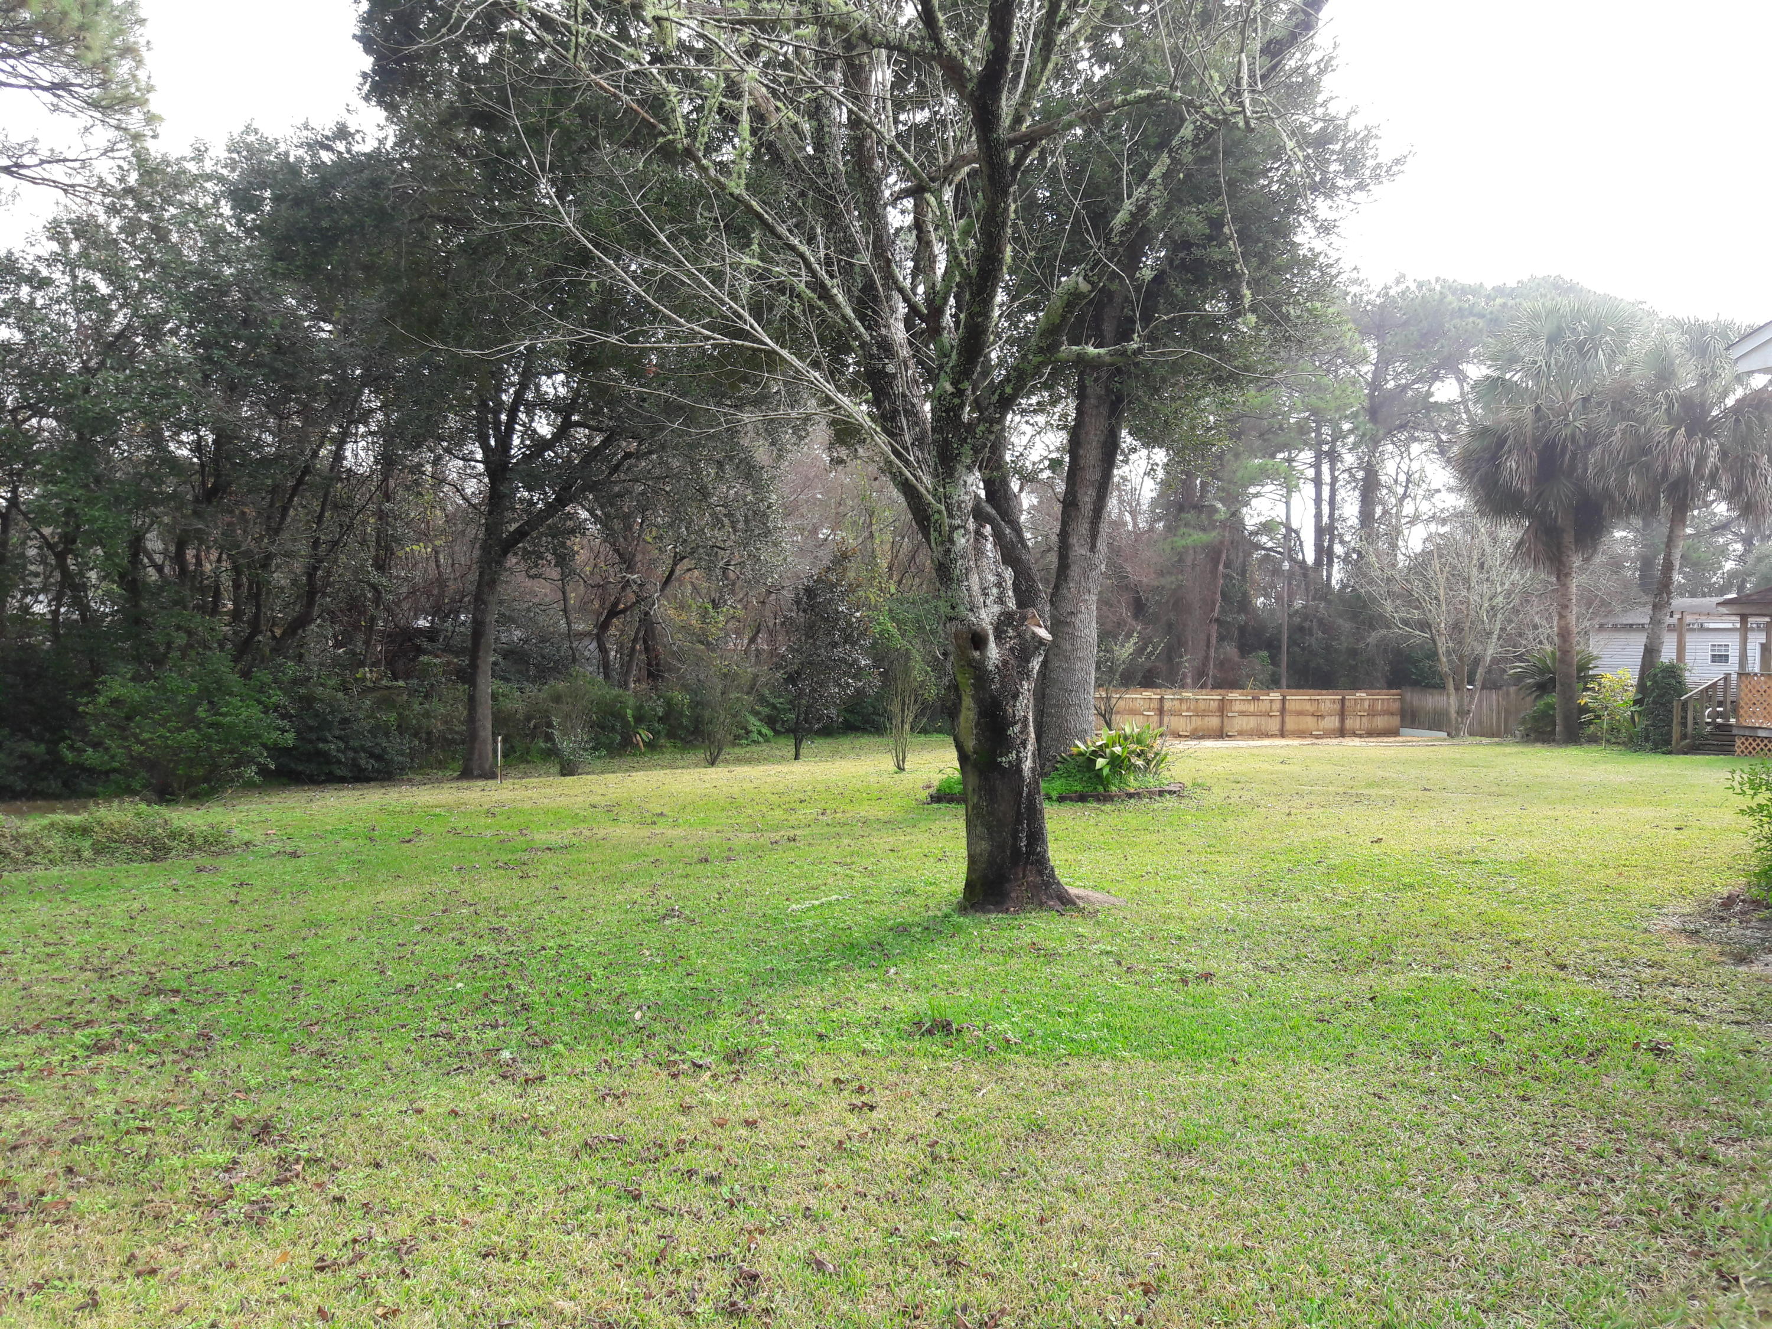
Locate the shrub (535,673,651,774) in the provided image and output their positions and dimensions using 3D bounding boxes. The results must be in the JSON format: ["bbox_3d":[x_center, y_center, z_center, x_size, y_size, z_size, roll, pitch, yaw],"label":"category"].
[{"bbox_3d":[-4.423,0.866,21.600,1.680,1.510,1.510,0,0,0],"label":"shrub"}]

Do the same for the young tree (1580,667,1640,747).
[{"bbox_3d":[14.345,0.850,28.400,1.140,1.530,1.090,0,0,0],"label":"young tree"}]

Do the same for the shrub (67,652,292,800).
[{"bbox_3d":[-8.571,0.756,17.400,2.660,1.760,2.260,0,0,0],"label":"shrub"}]

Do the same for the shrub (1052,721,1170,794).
[{"bbox_3d":[3.041,1.252,19.200,1.490,0.910,1.340,0,0,0],"label":"shrub"}]

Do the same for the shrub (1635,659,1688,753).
[{"bbox_3d":[14.778,0.817,27.300,0.970,1.730,0.920,0,0,0],"label":"shrub"}]

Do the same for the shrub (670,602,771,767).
[{"bbox_3d":[-2.689,0.325,23.200,1.590,2.590,1.510,0,0,0],"label":"shrub"}]

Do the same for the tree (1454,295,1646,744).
[{"bbox_3d":[14.000,-3.048,30.200,4.050,9.450,4.050,0,0,0],"label":"tree"}]

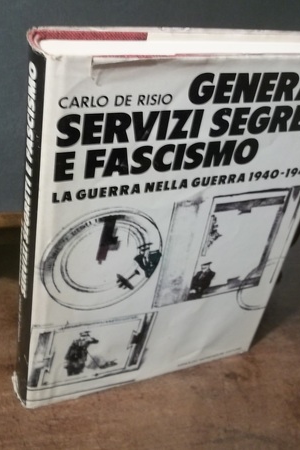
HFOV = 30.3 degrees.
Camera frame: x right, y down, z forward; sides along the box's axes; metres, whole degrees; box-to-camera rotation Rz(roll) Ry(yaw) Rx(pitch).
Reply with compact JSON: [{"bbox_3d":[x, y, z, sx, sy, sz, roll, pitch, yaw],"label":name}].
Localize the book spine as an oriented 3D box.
[{"bbox_3d":[-0.059,0.016,0.284,0.013,0.220,0.027,-8,40,-25],"label":"book spine"}]

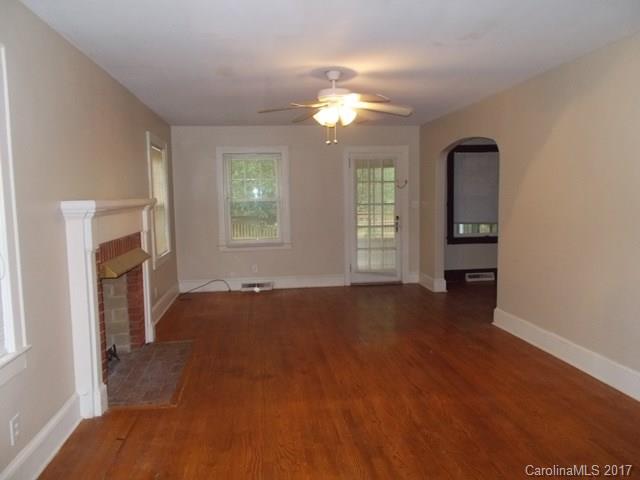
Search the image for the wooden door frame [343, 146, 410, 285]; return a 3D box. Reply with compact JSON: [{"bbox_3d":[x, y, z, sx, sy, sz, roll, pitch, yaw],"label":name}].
[{"bbox_3d":[0.872,-0.360,7.452,1.016,2.135,0.125,-2,5,-7],"label":"wooden door frame"}]

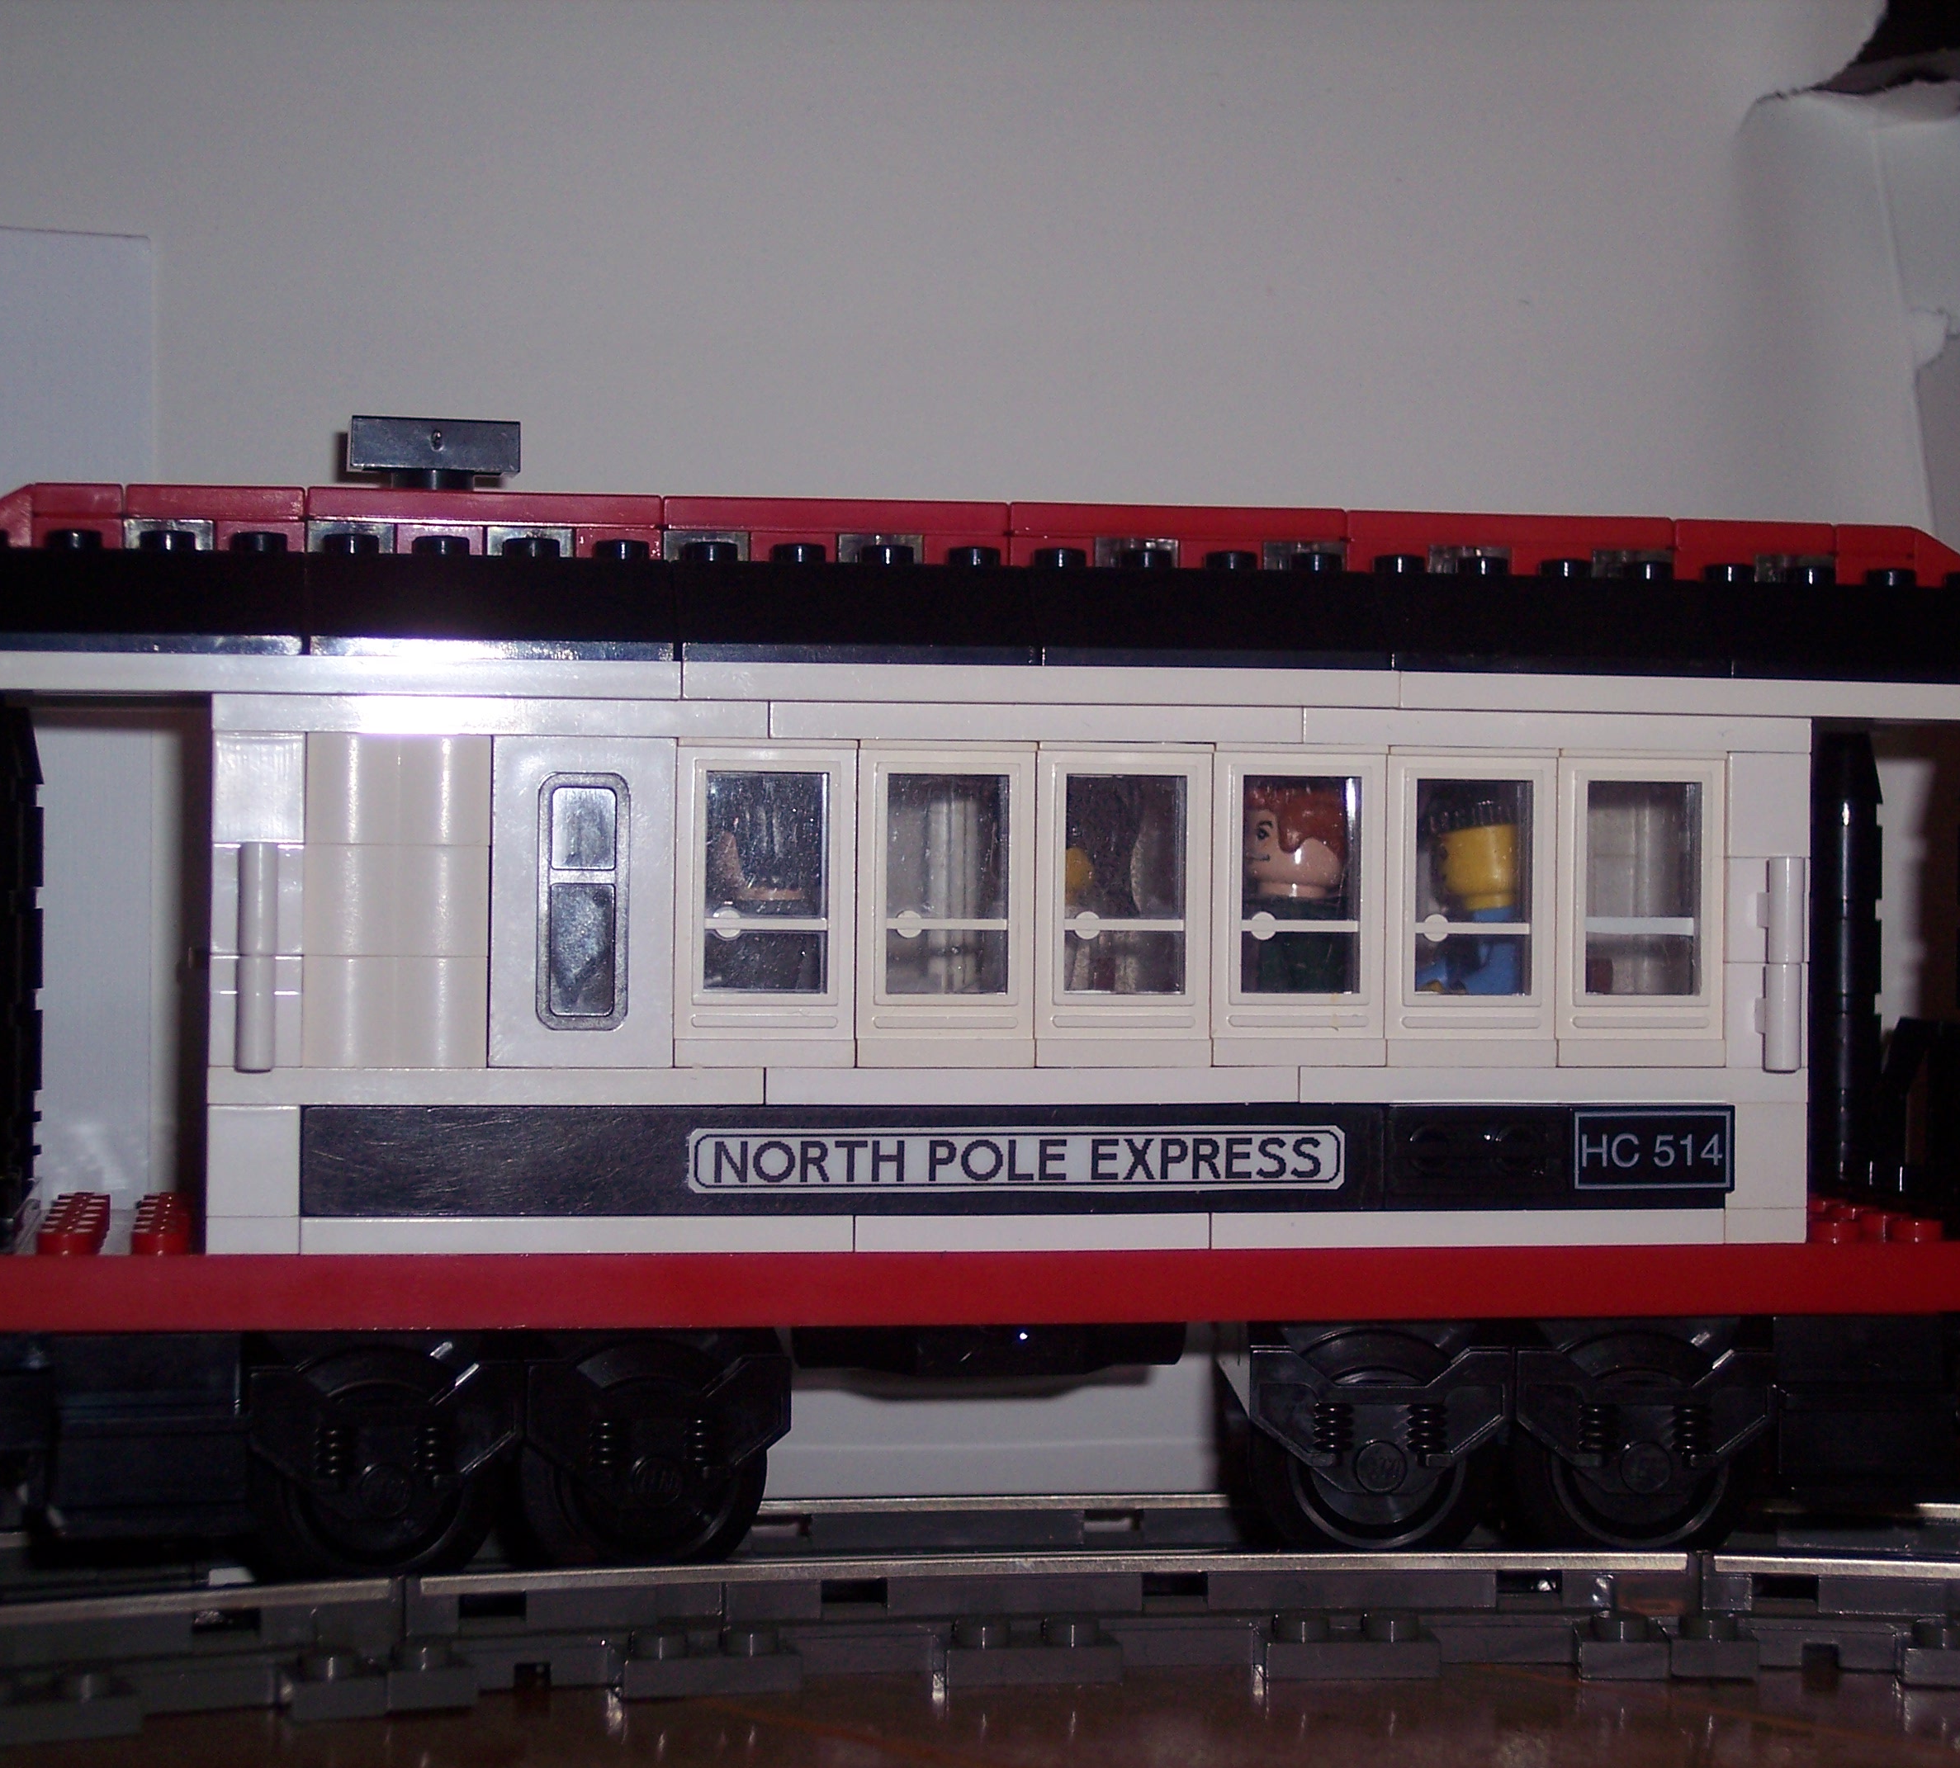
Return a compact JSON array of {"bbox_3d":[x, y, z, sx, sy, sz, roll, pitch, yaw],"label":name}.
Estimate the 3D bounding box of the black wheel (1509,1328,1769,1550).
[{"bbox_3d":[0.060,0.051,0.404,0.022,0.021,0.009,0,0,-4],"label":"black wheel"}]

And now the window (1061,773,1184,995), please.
[{"bbox_3d":[0.013,0.000,0.394,0.011,0.020,0.003,0,0,-11],"label":"window"}]

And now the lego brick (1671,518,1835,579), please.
[{"bbox_3d":[0.072,-0.031,0.424,0.016,0.006,0.009,0,0,-11],"label":"lego brick"}]

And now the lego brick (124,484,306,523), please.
[{"bbox_3d":[-0.069,-0.034,0.398,0.016,0.003,0.009,0,0,-11],"label":"lego brick"}]

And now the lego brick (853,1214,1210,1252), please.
[{"bbox_3d":[0.004,0.031,0.395,0.032,0.003,0.008,0,0,-11],"label":"lego brick"}]

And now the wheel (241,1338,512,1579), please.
[{"bbox_3d":[-0.052,0.050,0.385,0.022,0.021,0.009,0,0,-17],"label":"wheel"}]

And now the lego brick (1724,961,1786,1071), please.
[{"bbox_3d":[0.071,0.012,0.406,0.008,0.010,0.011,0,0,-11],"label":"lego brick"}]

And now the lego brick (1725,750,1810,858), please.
[{"bbox_3d":[0.071,-0.007,0.407,0.008,0.010,0.008,0,0,-11],"label":"lego brick"}]

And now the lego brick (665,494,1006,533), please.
[{"bbox_3d":[-0.014,-0.034,0.408,0.032,0.003,0.008,0,0,-11],"label":"lego brick"}]

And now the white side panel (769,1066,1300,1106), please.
[{"bbox_3d":[0.004,0.018,0.395,0.048,0.003,0.008,0,0,-11],"label":"white side panel"}]

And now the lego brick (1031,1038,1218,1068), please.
[{"bbox_3d":[0.012,0.015,0.397,0.016,0.003,0.008,0,0,-11],"label":"lego brick"}]

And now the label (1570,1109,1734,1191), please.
[{"bbox_3d":[0.061,0.024,0.401,0.015,0.007,0.001,0,0,-11],"label":"label"}]

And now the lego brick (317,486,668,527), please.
[{"bbox_3d":[-0.046,-0.034,0.403,0.032,0.003,0.010,0,0,-11],"label":"lego brick"}]

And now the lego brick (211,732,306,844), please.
[{"bbox_3d":[-0.062,-0.008,0.382,0.008,0.010,0.008,0,0,-11],"label":"lego brick"}]

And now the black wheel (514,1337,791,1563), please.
[{"bbox_3d":[-0.029,0.051,0.392,0.023,0.022,0.009,0,0,-11],"label":"black wheel"}]

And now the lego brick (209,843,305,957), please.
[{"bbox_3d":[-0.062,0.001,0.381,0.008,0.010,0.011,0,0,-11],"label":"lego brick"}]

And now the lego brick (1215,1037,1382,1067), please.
[{"bbox_3d":[0.028,0.015,0.399,0.016,0.003,0.008,0,0,-11],"label":"lego brick"}]

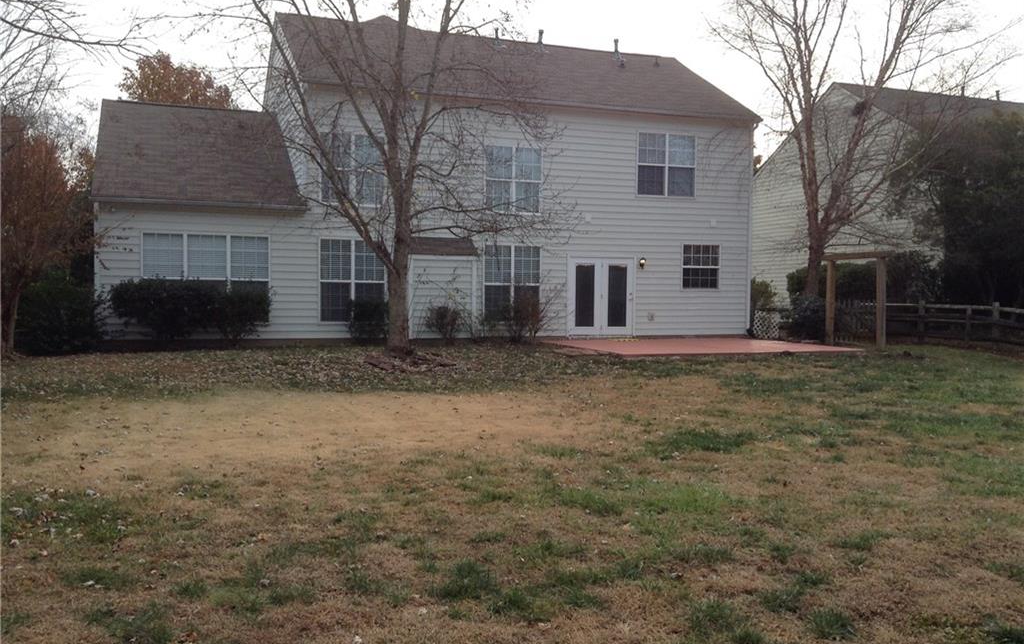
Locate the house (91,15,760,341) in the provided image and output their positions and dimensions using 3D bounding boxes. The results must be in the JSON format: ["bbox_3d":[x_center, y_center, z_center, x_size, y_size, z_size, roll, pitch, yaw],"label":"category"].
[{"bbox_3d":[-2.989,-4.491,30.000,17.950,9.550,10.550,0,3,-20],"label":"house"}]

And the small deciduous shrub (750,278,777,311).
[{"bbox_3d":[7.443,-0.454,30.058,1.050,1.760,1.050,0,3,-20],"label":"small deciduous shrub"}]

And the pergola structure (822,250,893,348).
[{"bbox_3d":[8.877,-0.584,25.195,0.340,2.430,2.650,0,3,-20],"label":"pergola structure"}]

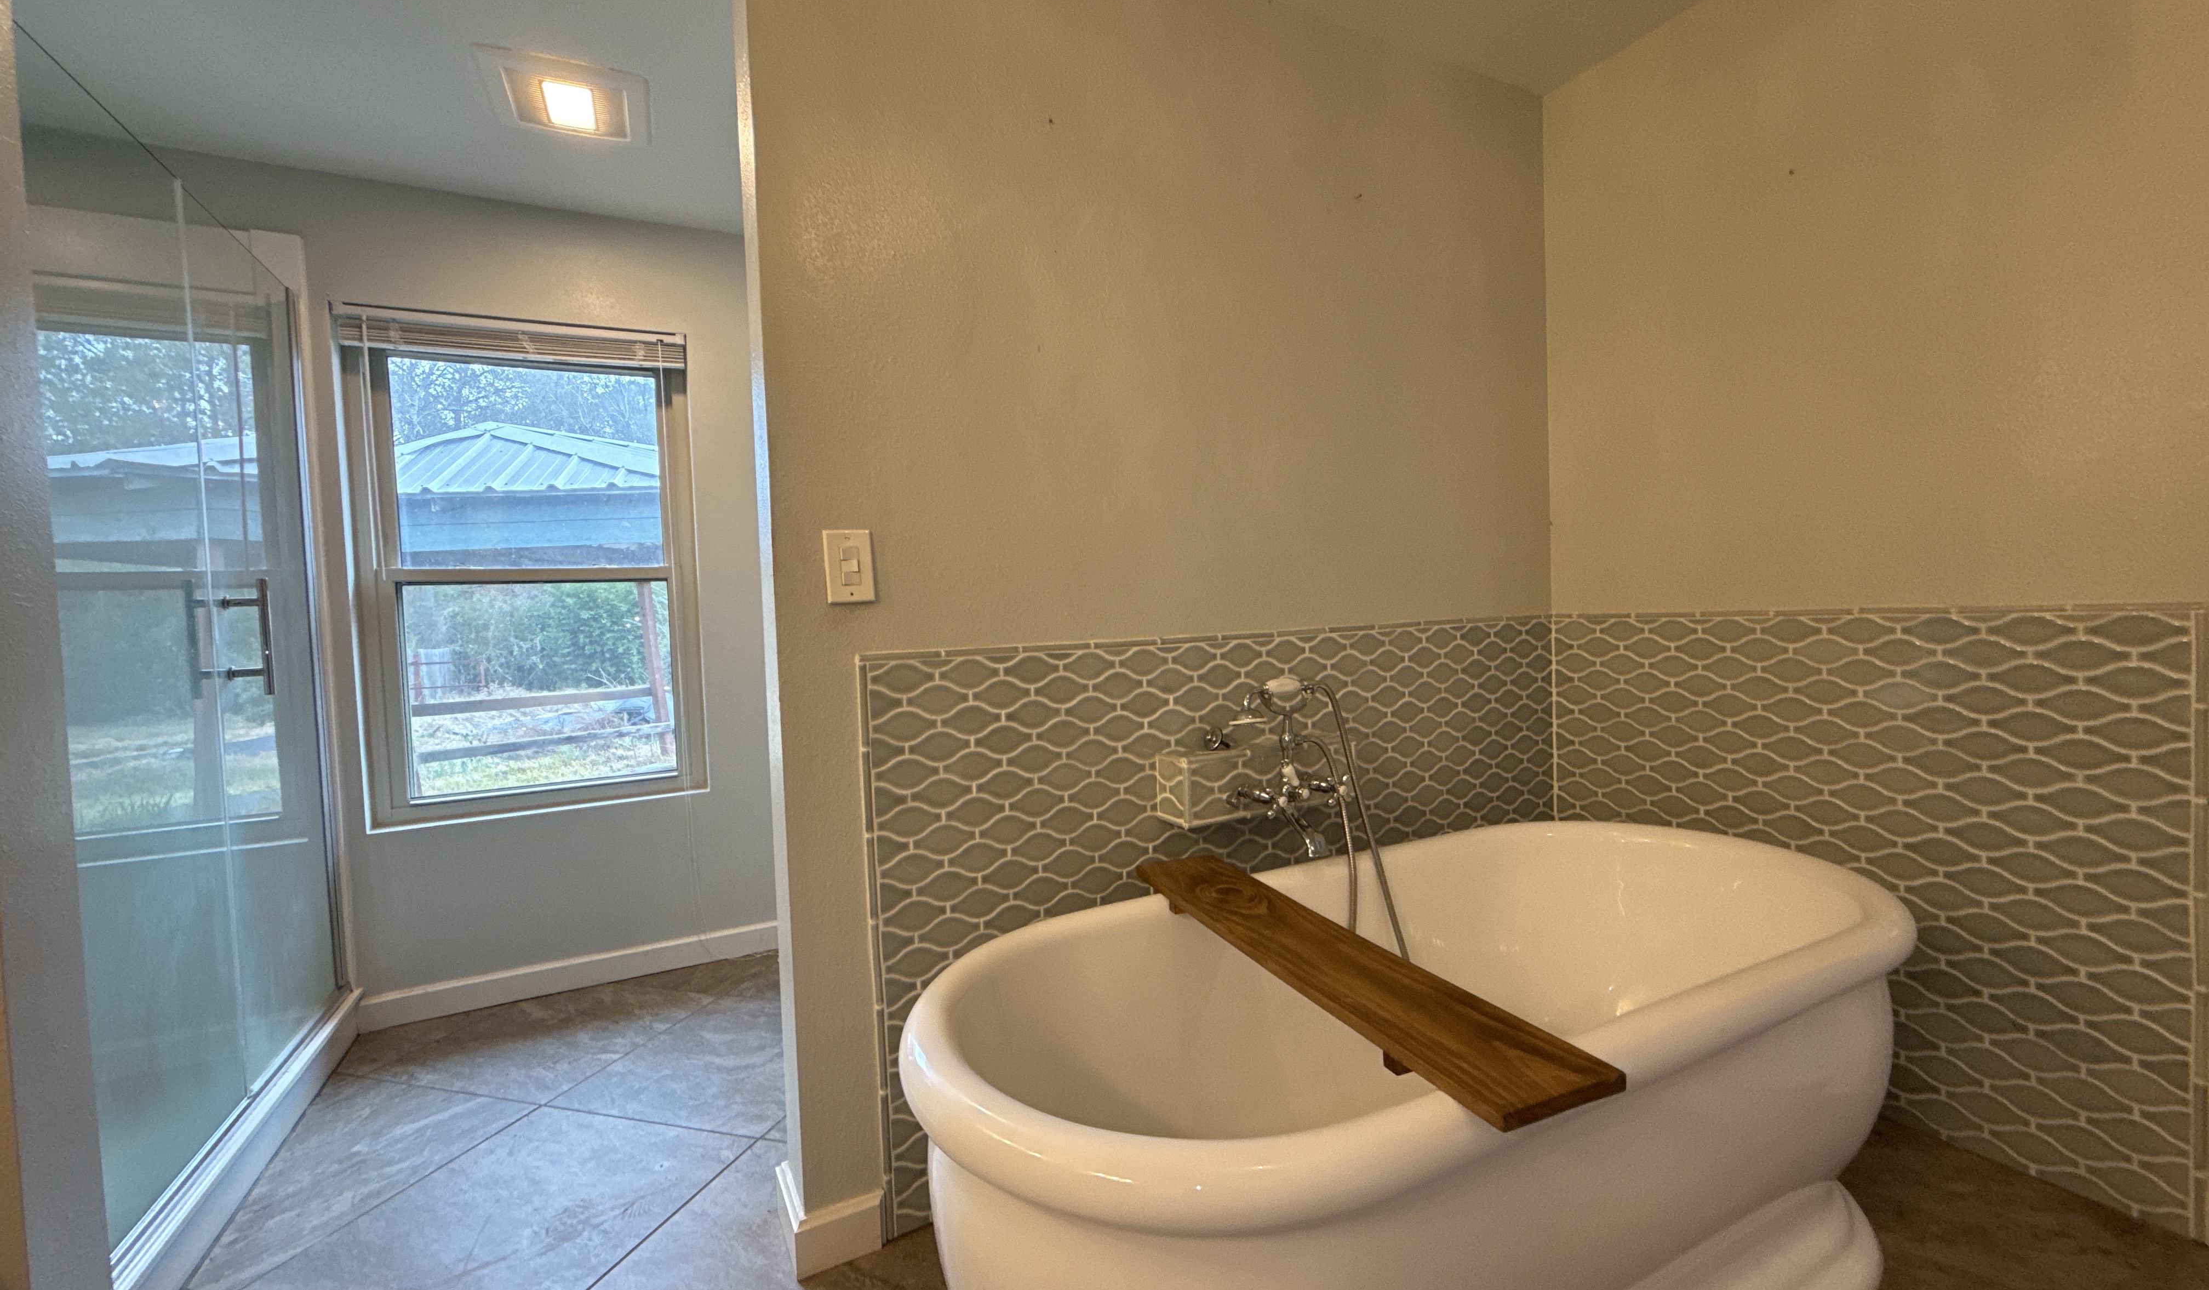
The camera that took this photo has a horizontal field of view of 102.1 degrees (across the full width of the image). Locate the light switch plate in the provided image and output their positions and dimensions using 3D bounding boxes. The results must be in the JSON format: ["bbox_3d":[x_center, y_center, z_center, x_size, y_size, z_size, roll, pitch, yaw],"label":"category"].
[{"bbox_3d":[-0.440,-0.135,1.544,0.081,0.125,0.010,-3,2,-28],"label":"light switch plate"}]

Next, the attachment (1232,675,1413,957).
[{"bbox_3d":[0.430,0.368,1.796,0.349,0.621,0.184,-3,2,-28],"label":"attachment"}]

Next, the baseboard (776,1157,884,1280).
[{"bbox_3d":[-0.501,1.024,1.628,0.143,0.089,0.194,-3,2,-28],"label":"baseboard"}]

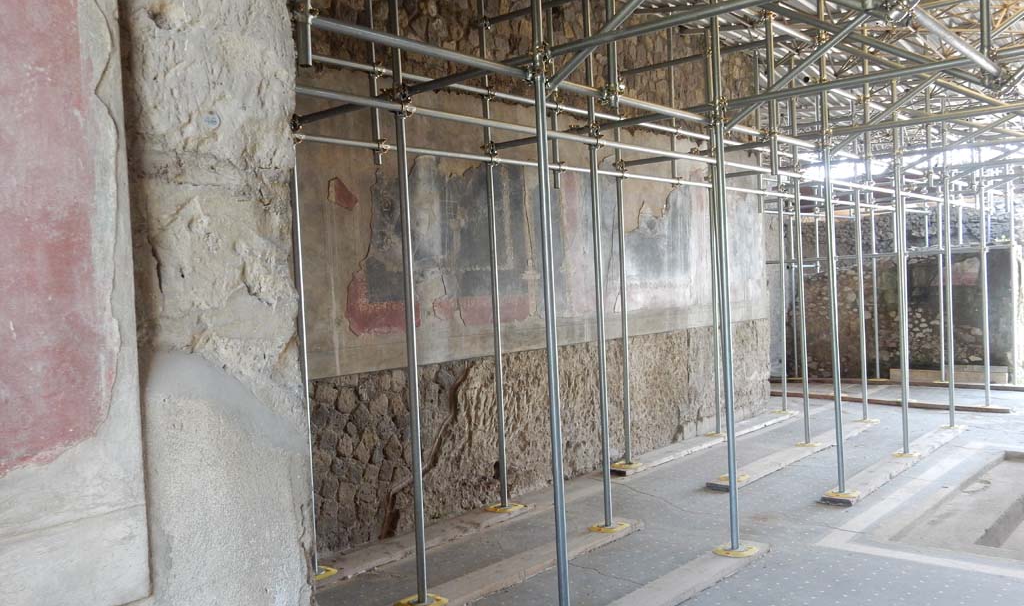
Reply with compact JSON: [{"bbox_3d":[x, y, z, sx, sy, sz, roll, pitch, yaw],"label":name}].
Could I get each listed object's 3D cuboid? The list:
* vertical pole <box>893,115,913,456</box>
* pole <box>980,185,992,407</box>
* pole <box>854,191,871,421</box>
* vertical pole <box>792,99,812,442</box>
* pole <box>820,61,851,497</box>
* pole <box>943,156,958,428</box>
[{"bbox_3d":[3.612,-0.153,8.235,0.055,3.143,0.055,-1,2,41],"label":"vertical pole"},{"bbox_3d":[5.716,-0.087,10.726,0.055,2.686,0.055,-1,2,41],"label":"pole"},{"bbox_3d":[4.004,0.041,10.168,0.055,2.633,0.055,-1,2,41],"label":"pole"},{"bbox_3d":[2.747,-0.313,8.445,0.050,3.332,0.050,-2,1,40],"label":"vertical pole"},{"bbox_3d":[2.396,-0.176,6.634,0.050,3.232,0.050,-2,1,40],"label":"pole"},{"bbox_3d":[4.657,-0.109,9.461,0.055,2.897,0.055,-1,2,41],"label":"pole"}]

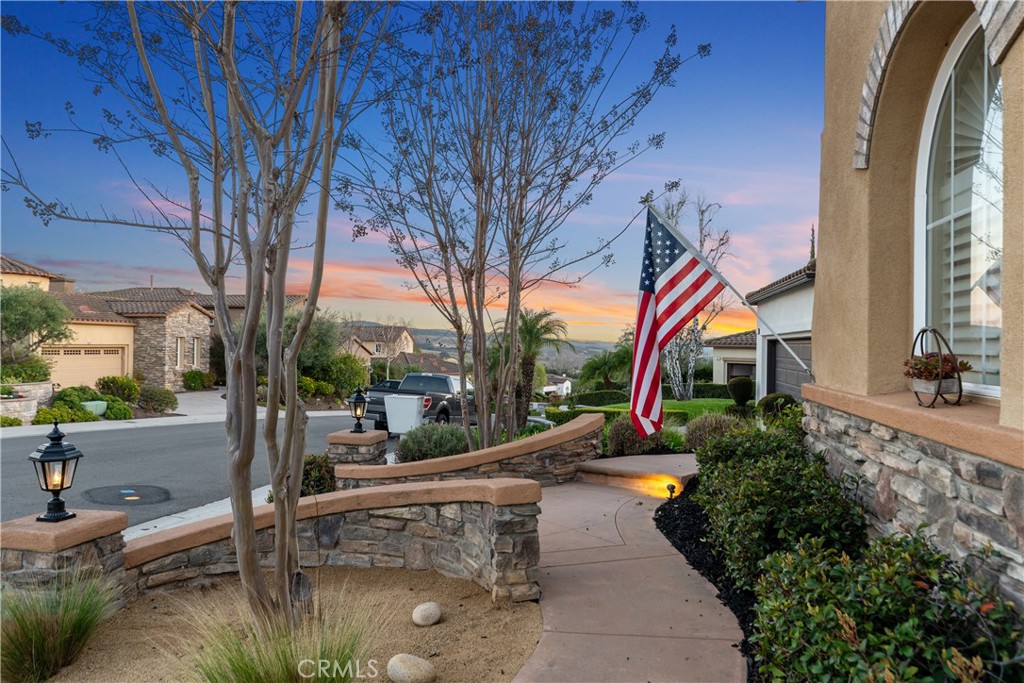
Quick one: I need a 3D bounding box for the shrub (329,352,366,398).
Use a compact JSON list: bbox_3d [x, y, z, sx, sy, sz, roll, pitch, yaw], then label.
[{"bbox_3d":[-7.470,1.567,31.000,1.750,2.100,1.700,0,0,0],"label":"shrub"}]

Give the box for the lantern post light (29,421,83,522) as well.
[{"bbox_3d":[-2.430,0.692,3.640,0.250,0.535,0.250,0,0,-37],"label":"lantern post light"}]

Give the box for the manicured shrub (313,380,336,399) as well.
[{"bbox_3d":[-8.195,2.109,30.000,0.980,0.800,0.950,0,0,0],"label":"manicured shrub"}]

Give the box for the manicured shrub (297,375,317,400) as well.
[{"bbox_3d":[-8.300,1.820,27.500,0.900,0.970,0.900,0,0,0],"label":"manicured shrub"}]

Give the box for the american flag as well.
[{"bbox_3d":[1.340,-0.155,5.500,0.770,1.830,0.280,0,0,7],"label":"american flag"}]

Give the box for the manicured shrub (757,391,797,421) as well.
[{"bbox_3d":[3.733,0.935,9.600,0.560,0.480,0.540,0,0,0],"label":"manicured shrub"}]

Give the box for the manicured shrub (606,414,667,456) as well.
[{"bbox_3d":[1.495,1.130,8.200,0.730,0.520,0.700,0,0,0],"label":"manicured shrub"}]

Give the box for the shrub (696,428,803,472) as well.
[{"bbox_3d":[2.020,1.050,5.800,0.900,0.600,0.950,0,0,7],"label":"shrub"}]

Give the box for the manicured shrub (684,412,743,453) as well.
[{"bbox_3d":[2.462,1.125,8.300,0.740,0.520,0.700,0,0,0],"label":"manicured shrub"}]

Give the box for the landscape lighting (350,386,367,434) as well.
[{"bbox_3d":[-1.660,0.730,7.400,0.235,0.525,0.235,0,0,-24],"label":"landscape lighting"}]

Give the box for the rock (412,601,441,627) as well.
[{"bbox_3d":[-0.457,1.455,3.650,0.152,0.115,0.130,0,0,0],"label":"rock"}]

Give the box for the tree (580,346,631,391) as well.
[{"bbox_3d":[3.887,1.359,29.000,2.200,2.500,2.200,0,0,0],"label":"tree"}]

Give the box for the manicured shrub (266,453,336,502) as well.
[{"bbox_3d":[-2.000,1.380,6.500,0.720,0.680,0.720,0,0,0],"label":"manicured shrub"}]

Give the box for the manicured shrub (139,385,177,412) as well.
[{"bbox_3d":[-12.738,2.054,24.600,1.430,1.020,1.350,0,0,0],"label":"manicured shrub"}]

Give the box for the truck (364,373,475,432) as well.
[{"bbox_3d":[-2.440,2.020,22.150,2.020,1.930,5.890,0,-3,17],"label":"truck"}]

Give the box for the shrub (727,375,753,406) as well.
[{"bbox_3d":[4.690,1.030,14.000,0.540,0.630,0.540,0,0,0],"label":"shrub"}]

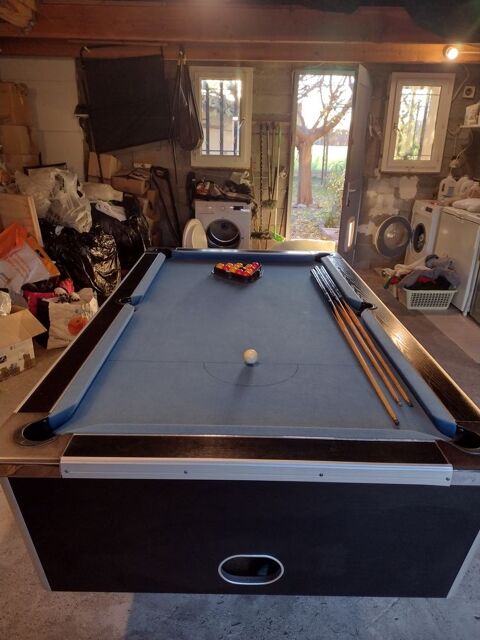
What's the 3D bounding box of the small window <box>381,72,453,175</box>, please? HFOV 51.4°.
[{"bbox_3d":[2.050,-2.213,5.671,0.700,1.040,0.100,1,20,-1],"label":"small window"}]

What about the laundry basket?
[{"bbox_3d":[1.798,-0.271,4.899,0.520,0.250,0.380,1,20,-1],"label":"laundry basket"}]

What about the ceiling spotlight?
[{"bbox_3d":[2.201,-2.733,5.115,0.140,0.140,0.130,1,20,-1],"label":"ceiling spotlight"}]

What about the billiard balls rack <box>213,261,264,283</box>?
[{"bbox_3d":[0.016,-0.279,2.757,0.290,0.055,0.265,-3,20,-13],"label":"billiard balls rack"}]

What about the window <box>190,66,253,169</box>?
[{"bbox_3d":[-0.209,-2.267,5.634,0.690,1.040,0.100,1,20,-1],"label":"window"}]

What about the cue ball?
[{"bbox_3d":[0.036,0.120,1.652,0.050,0.050,0.050,1,20,-1],"label":"cue ball"}]

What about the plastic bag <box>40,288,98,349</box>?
[{"bbox_3d":[-1.286,-0.035,3.769,0.400,0.410,0.200,-10,23,-30],"label":"plastic bag"}]

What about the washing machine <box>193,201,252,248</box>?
[{"bbox_3d":[-0.198,-0.950,5.745,0.600,0.850,0.570,1,20,-1],"label":"washing machine"}]

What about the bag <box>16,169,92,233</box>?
[{"bbox_3d":[-1.632,-1.054,4.390,0.620,0.520,0.420,-5,21,-19],"label":"bag"}]

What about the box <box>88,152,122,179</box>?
[{"bbox_3d":[-1.429,-1.633,5.299,0.300,0.270,0.300,1,20,-1],"label":"box"}]

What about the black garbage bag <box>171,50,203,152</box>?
[{"bbox_3d":[-0.578,-2.346,5.370,0.360,1.000,0.200,1,20,-1],"label":"black garbage bag"}]

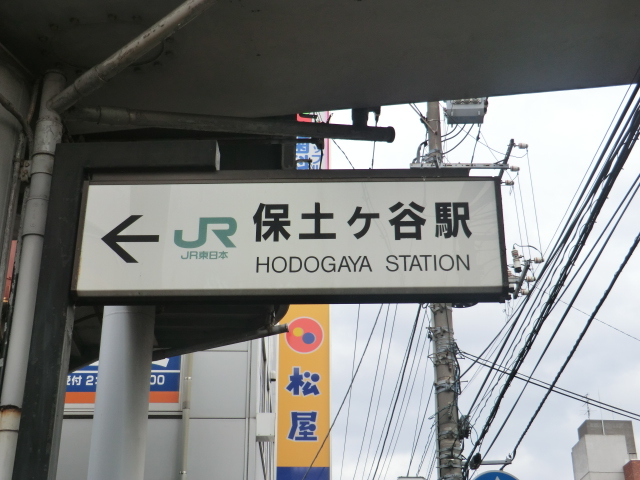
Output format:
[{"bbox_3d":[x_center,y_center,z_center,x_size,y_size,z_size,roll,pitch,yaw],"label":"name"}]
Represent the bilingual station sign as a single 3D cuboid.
[{"bbox_3d":[-0.110,-0.004,3.834,1.610,0.500,0.100,-1,-25,2],"label":"bilingual station sign"}]

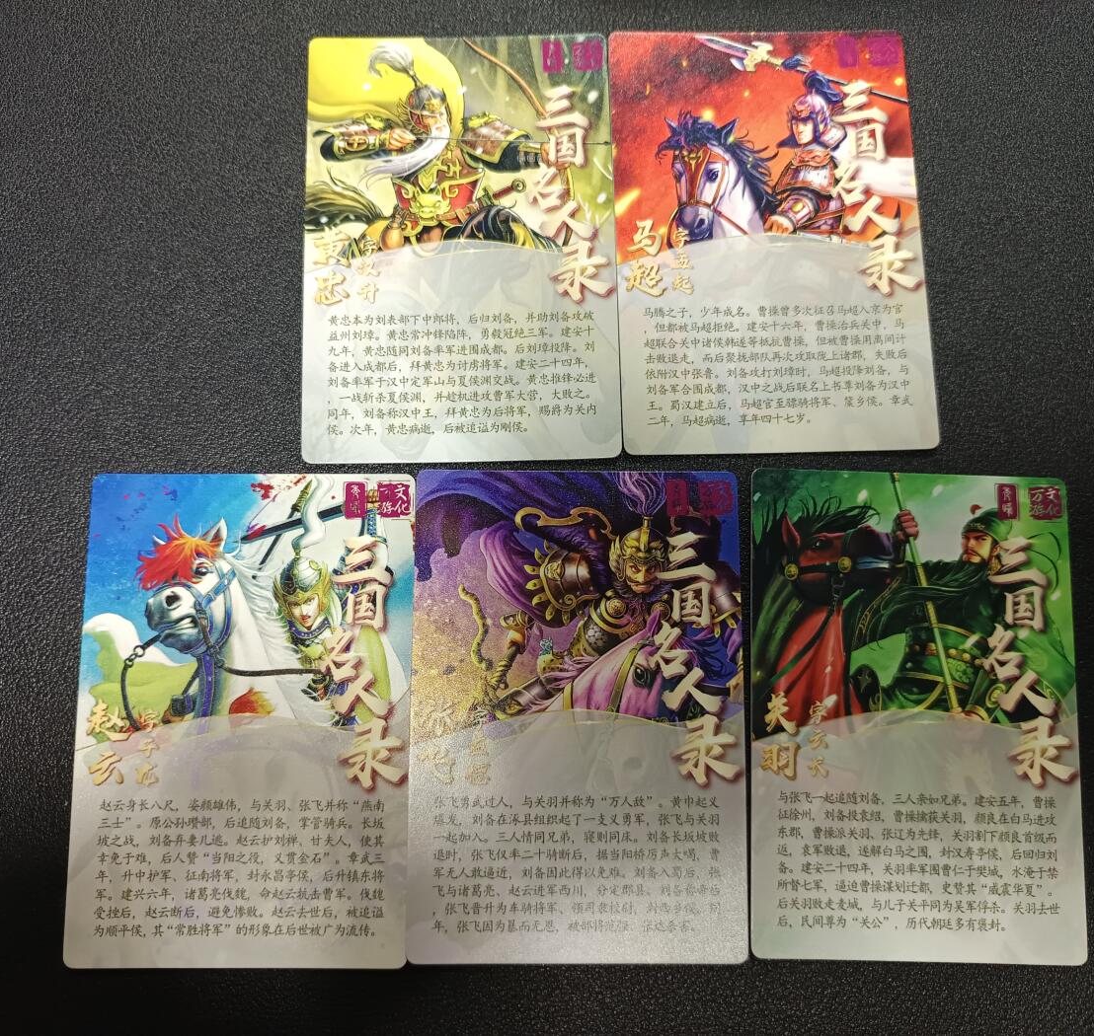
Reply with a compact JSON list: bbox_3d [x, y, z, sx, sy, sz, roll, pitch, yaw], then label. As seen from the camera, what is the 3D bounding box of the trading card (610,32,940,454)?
[{"bbox_3d":[0.045,-0.057,0.193,0.062,0.001,0.090,-1,81,-1],"label":"trading card"}]

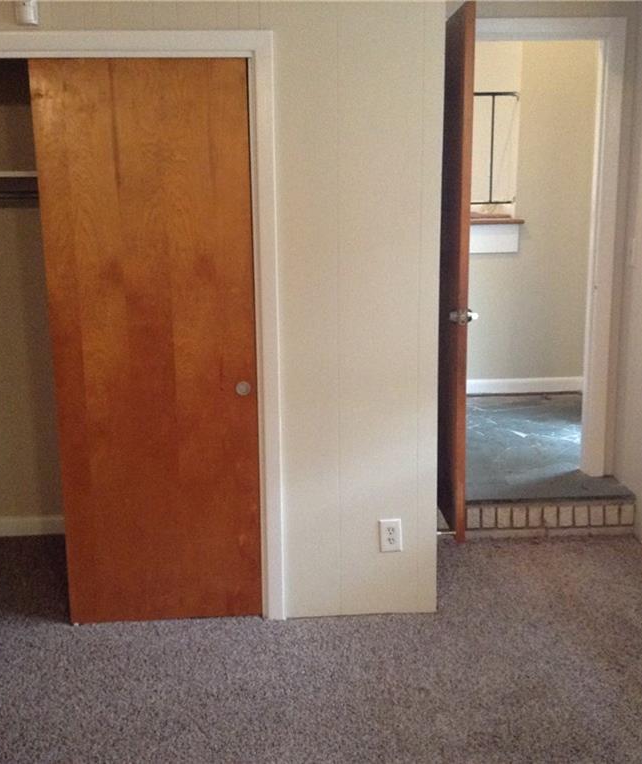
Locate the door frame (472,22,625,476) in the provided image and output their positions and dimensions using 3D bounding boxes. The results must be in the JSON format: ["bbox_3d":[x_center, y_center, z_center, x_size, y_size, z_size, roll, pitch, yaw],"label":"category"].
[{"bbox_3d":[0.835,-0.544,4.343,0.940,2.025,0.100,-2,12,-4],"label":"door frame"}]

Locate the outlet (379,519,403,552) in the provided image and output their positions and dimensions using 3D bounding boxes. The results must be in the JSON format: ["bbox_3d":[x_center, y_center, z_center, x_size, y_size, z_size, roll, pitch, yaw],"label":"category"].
[{"bbox_3d":[0.254,0.559,3.529,0.078,0.121,0.011,-2,12,-4],"label":"outlet"}]

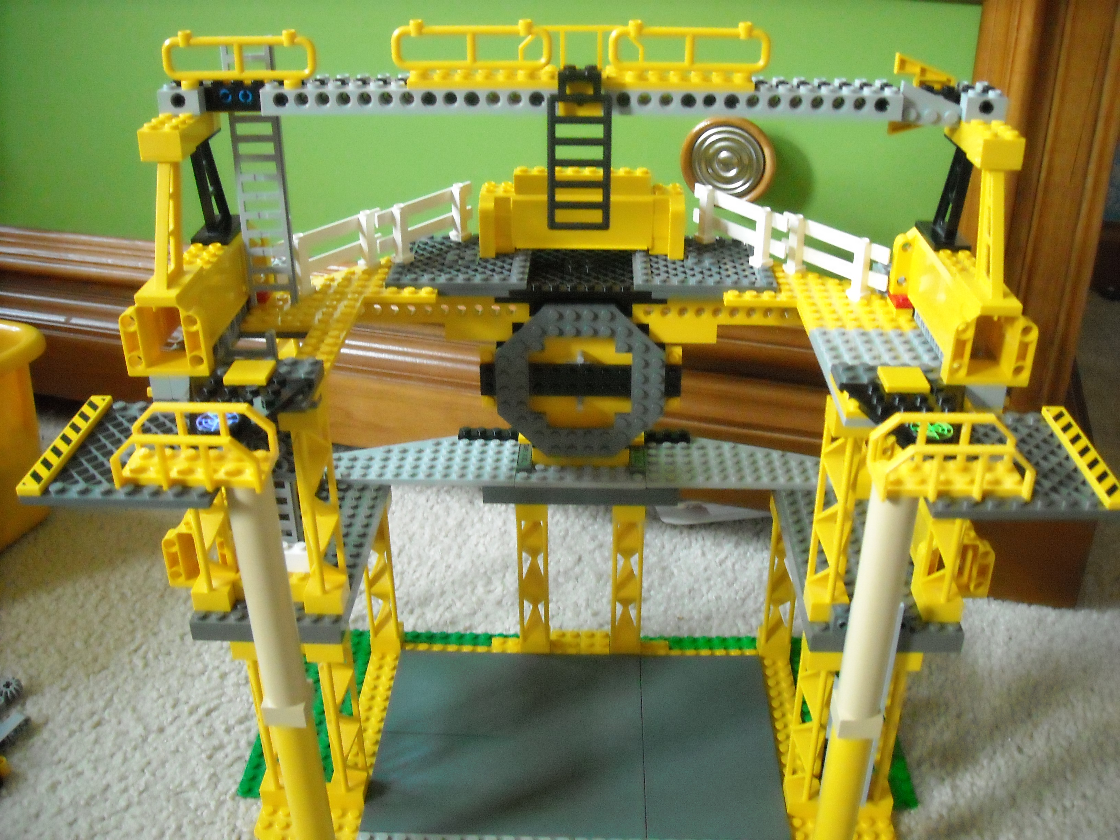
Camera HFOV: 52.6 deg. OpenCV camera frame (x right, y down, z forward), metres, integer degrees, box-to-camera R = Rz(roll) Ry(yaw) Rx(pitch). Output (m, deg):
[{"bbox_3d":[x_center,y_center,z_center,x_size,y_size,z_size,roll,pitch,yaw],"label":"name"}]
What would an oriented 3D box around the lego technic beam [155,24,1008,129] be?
[{"bbox_3d":[0.008,-0.132,0.430,0.317,0.034,0.026,1,27,2],"label":"lego technic beam"}]

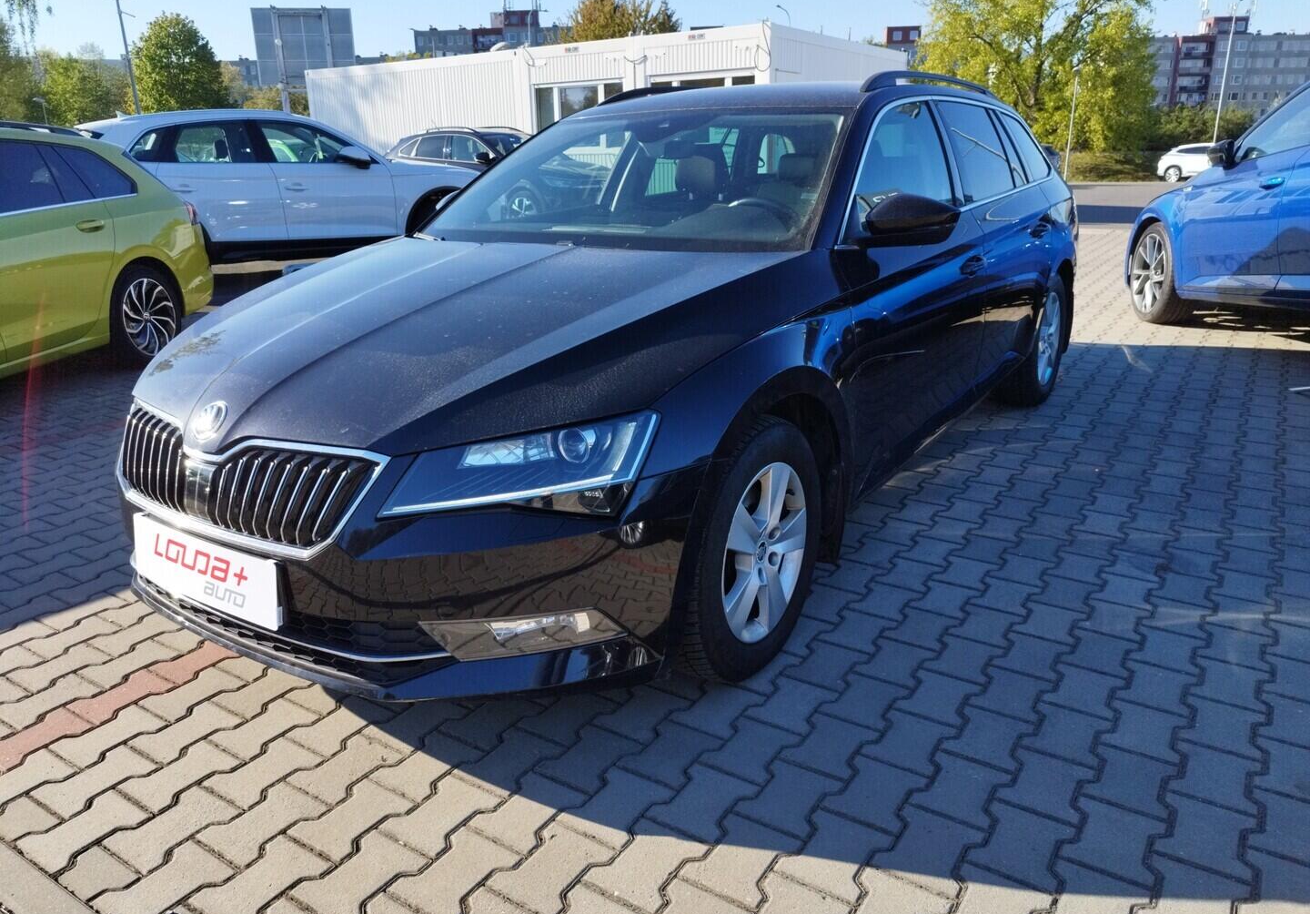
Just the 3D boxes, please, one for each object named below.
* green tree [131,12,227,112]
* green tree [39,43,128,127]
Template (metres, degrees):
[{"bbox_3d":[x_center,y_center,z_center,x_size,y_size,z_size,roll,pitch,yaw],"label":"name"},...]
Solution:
[{"bbox_3d":[-21.024,-15.703,42.629,4.400,7.830,4.400,-10,19,-23],"label":"green tree"},{"bbox_3d":[-30.316,-17.992,51.052,4.800,7.512,4.800,-11,20,-27],"label":"green tree"}]

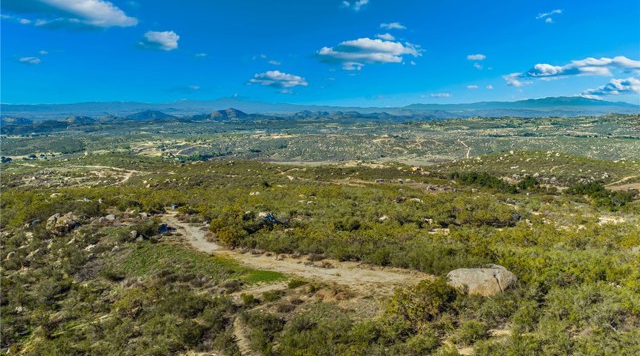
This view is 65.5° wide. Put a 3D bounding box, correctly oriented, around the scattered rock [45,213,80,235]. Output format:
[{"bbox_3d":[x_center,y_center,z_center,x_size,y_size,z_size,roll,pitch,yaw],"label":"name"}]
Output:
[{"bbox_3d":[-30.020,5.421,58.000,3.700,2.200,2.800,-4,9,-28],"label":"scattered rock"}]

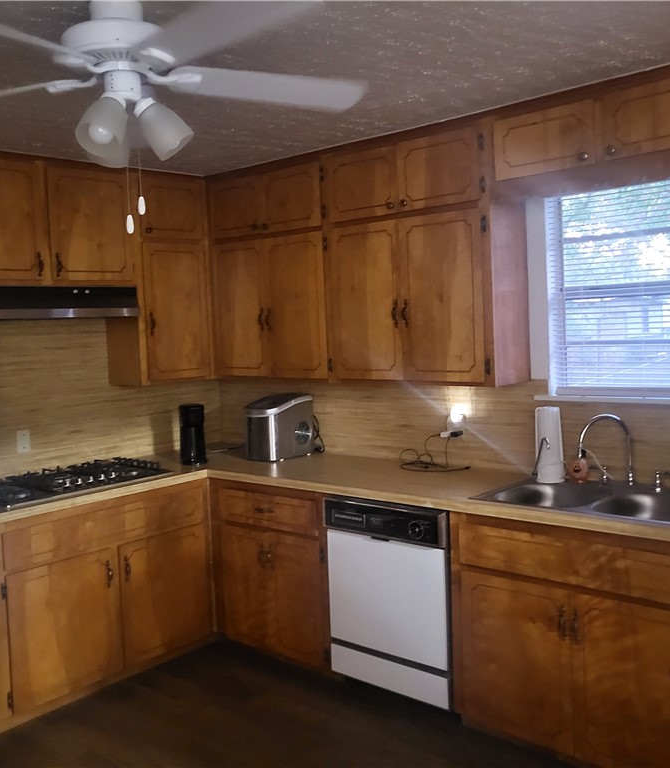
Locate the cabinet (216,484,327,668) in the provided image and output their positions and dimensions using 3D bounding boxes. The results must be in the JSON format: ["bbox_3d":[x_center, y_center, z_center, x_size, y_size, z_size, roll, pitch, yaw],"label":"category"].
[{"bbox_3d":[-0.094,0.829,3.704,0.695,0.775,0.620,1,6,41],"label":"cabinet"}]

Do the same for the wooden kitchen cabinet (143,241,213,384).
[{"bbox_3d":[-0.941,-0.387,4.175,0.300,0.750,0.455,1,5,39],"label":"wooden kitchen cabinet"}]

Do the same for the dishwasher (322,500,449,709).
[{"bbox_3d":[0.402,0.869,3.445,0.602,0.808,0.630,1,5,39],"label":"dishwasher"}]

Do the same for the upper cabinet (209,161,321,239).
[{"bbox_3d":[-0.287,-0.939,4.068,0.820,0.330,0.330,1,5,39],"label":"upper cabinet"}]

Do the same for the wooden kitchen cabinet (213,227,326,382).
[{"bbox_3d":[-0.266,-0.399,4.106,0.825,0.735,0.330,1,5,39],"label":"wooden kitchen cabinet"}]

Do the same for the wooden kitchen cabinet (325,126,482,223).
[{"bbox_3d":[0.361,-0.878,3.339,0.820,0.315,0.310,1,6,41],"label":"wooden kitchen cabinet"}]

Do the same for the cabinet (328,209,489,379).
[{"bbox_3d":[0.384,-0.363,3.375,0.815,0.698,0.310,1,6,41],"label":"cabinet"}]

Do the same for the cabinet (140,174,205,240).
[{"bbox_3d":[-0.960,-0.928,4.136,0.300,0.335,0.455,1,5,39],"label":"cabinet"}]

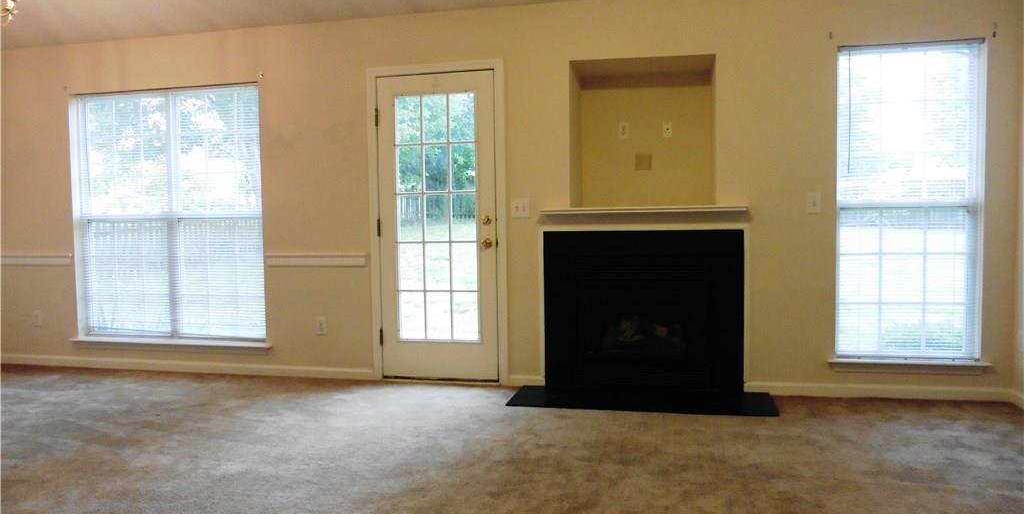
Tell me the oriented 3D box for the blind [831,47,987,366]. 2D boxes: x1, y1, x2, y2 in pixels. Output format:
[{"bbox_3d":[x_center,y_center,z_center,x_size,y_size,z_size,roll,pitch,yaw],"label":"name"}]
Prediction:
[{"bbox_3d":[2.315,-0.318,4.160,0.765,1.825,0.050,0,3,12],"label":"blind"}]

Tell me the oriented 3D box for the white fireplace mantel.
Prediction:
[{"bbox_3d":[0.802,-0.254,4.377,1.250,0.095,0.130,0,3,12],"label":"white fireplace mantel"}]

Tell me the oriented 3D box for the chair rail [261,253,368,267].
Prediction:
[{"bbox_3d":[-1.371,0.018,4.912,0.775,0.103,0.028,0,3,12],"label":"chair rail"}]

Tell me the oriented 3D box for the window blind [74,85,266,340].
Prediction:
[{"bbox_3d":[-2.513,-0.305,5.204,1.540,1.810,0.050,0,3,12],"label":"window blind"}]

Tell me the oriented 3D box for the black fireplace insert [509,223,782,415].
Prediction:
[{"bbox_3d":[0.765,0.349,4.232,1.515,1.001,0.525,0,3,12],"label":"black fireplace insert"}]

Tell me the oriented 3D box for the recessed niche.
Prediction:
[{"bbox_3d":[0.860,-0.784,4.678,0.891,0.921,0.530,0,3,12],"label":"recessed niche"}]

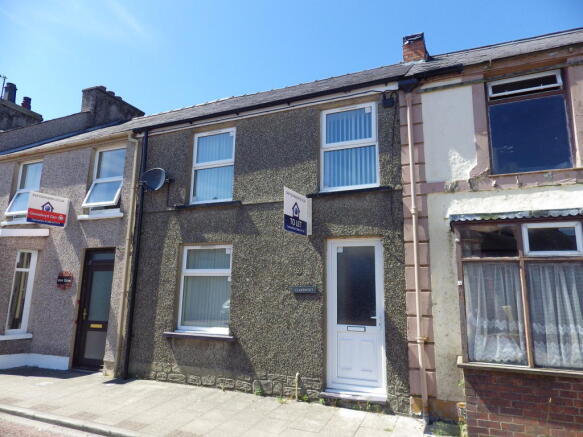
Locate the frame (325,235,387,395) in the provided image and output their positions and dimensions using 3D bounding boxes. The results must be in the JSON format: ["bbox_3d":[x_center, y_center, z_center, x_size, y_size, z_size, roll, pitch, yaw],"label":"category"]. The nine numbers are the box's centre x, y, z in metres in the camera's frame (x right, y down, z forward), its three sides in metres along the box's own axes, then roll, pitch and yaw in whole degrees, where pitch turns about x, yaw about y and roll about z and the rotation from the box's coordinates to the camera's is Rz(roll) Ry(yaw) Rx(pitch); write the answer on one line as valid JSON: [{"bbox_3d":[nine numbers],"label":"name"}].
[{"bbox_3d":[0.913,1.325,5.217,0.860,2.099,0.080,-3,-11,23],"label":"frame"}]

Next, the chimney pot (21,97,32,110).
[{"bbox_3d":[-10.461,-4.538,14.643,0.250,0.460,0.250,1,-10,0],"label":"chimney pot"}]

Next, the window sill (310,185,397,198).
[{"bbox_3d":[0.846,-0.385,5.428,1.246,0.060,0.180,-3,-11,23],"label":"window sill"}]

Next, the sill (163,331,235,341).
[{"bbox_3d":[-1.473,1.920,5.998,1.343,0.060,0.180,-3,-11,23],"label":"sill"}]

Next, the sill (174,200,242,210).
[{"bbox_3d":[-1.409,-0.214,6.376,1.342,0.060,0.180,-3,-11,23],"label":"sill"}]

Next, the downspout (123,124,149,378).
[{"bbox_3d":[-2.816,0.535,6.757,0.080,4.518,0.085,-3,-11,23],"label":"downspout"}]

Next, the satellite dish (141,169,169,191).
[{"bbox_3d":[-2.455,-0.686,6.599,0.500,0.430,0.320,-2,-11,18],"label":"satellite dish"}]

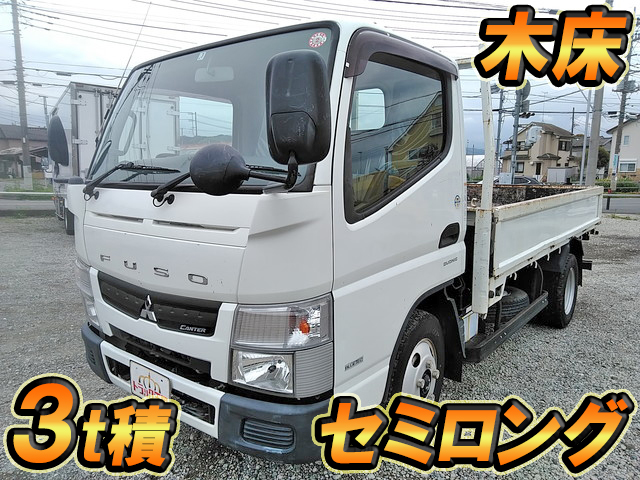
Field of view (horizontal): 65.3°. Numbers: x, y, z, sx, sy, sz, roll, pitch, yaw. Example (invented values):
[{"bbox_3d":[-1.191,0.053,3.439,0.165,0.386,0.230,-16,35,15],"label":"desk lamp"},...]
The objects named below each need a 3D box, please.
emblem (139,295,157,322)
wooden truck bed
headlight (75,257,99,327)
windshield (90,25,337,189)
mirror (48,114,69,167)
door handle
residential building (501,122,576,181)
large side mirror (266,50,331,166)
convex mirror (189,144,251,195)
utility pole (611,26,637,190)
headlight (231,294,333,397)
[{"bbox_3d":[-0.755,0.300,2.182,0.135,0.120,0.020,6,11,39],"label":"emblem"},{"bbox_3d":[1.335,-0.172,4.705,1.770,0.530,3.350,6,11,39],"label":"wooden truck bed"},{"bbox_3d":[-1.192,0.259,2.716,0.330,0.380,0.240,6,11,39],"label":"headlight"},{"bbox_3d":[-0.614,-0.574,2.235,1.580,0.670,0.140,6,-12,39],"label":"windshield"},{"bbox_3d":[-1.389,-0.527,2.655,0.085,0.275,0.170,-15,17,-36],"label":"mirror"},{"bbox_3d":[0.649,-0.022,2.537,0.050,0.105,0.210,6,11,39],"label":"door handle"},{"bbox_3d":[29.763,-12.277,67.988,7.200,7.300,8.000,-8,11,-44],"label":"residential building"},{"bbox_3d":[-0.067,-0.418,1.578,0.190,0.340,0.090,1,11,15],"label":"large side mirror"},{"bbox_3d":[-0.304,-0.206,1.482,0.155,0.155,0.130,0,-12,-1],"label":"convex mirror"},{"bbox_3d":[20.473,-9.219,33.707,0.400,11.800,0.400,5,9,30],"label":"utility pole"},{"bbox_3d":[-0.145,0.378,1.871,0.330,0.380,0.240,6,11,39],"label":"headlight"}]

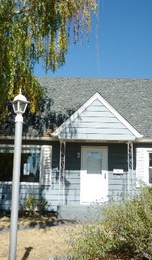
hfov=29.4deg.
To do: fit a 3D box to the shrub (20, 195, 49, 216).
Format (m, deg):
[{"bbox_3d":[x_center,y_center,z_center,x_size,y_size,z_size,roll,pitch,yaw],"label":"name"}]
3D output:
[{"bbox_3d":[-1.435,2.617,10.030,1.030,0.740,0.780,1,-8,-1],"label":"shrub"}]

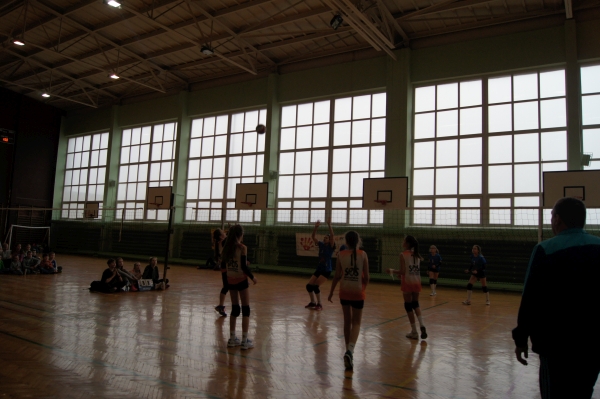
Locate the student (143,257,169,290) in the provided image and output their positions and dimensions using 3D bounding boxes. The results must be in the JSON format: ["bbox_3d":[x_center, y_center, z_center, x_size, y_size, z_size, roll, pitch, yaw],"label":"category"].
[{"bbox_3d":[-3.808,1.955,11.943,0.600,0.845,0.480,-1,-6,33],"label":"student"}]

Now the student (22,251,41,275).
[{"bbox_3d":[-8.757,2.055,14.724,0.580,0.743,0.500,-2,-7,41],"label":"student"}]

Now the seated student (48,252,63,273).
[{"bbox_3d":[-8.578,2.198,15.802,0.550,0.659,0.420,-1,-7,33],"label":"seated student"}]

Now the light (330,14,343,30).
[{"bbox_3d":[1.209,-5.863,14.894,0.400,0.420,0.360,-1,-7,32],"label":"light"}]

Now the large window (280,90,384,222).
[{"bbox_3d":[1.321,-1.712,19.620,5.350,5.500,0.200,-1,-6,32],"label":"large window"}]

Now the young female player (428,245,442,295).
[{"bbox_3d":[4.035,2.111,13.452,0.430,1.488,0.320,-2,-7,40],"label":"young female player"}]

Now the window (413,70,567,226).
[{"bbox_3d":[6.722,-1.793,16.282,5.350,5.500,0.200,-1,-6,32],"label":"window"}]

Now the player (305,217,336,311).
[{"bbox_3d":[0.477,1.343,9.612,0.520,1.931,0.450,8,-8,-43],"label":"player"}]

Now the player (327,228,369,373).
[{"bbox_3d":[0.584,1.110,5.128,0.430,1.509,0.480,1,-6,12],"label":"player"}]

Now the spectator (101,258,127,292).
[{"bbox_3d":[-4.659,1.886,11.309,0.600,0.795,0.480,1,-5,12],"label":"spectator"}]

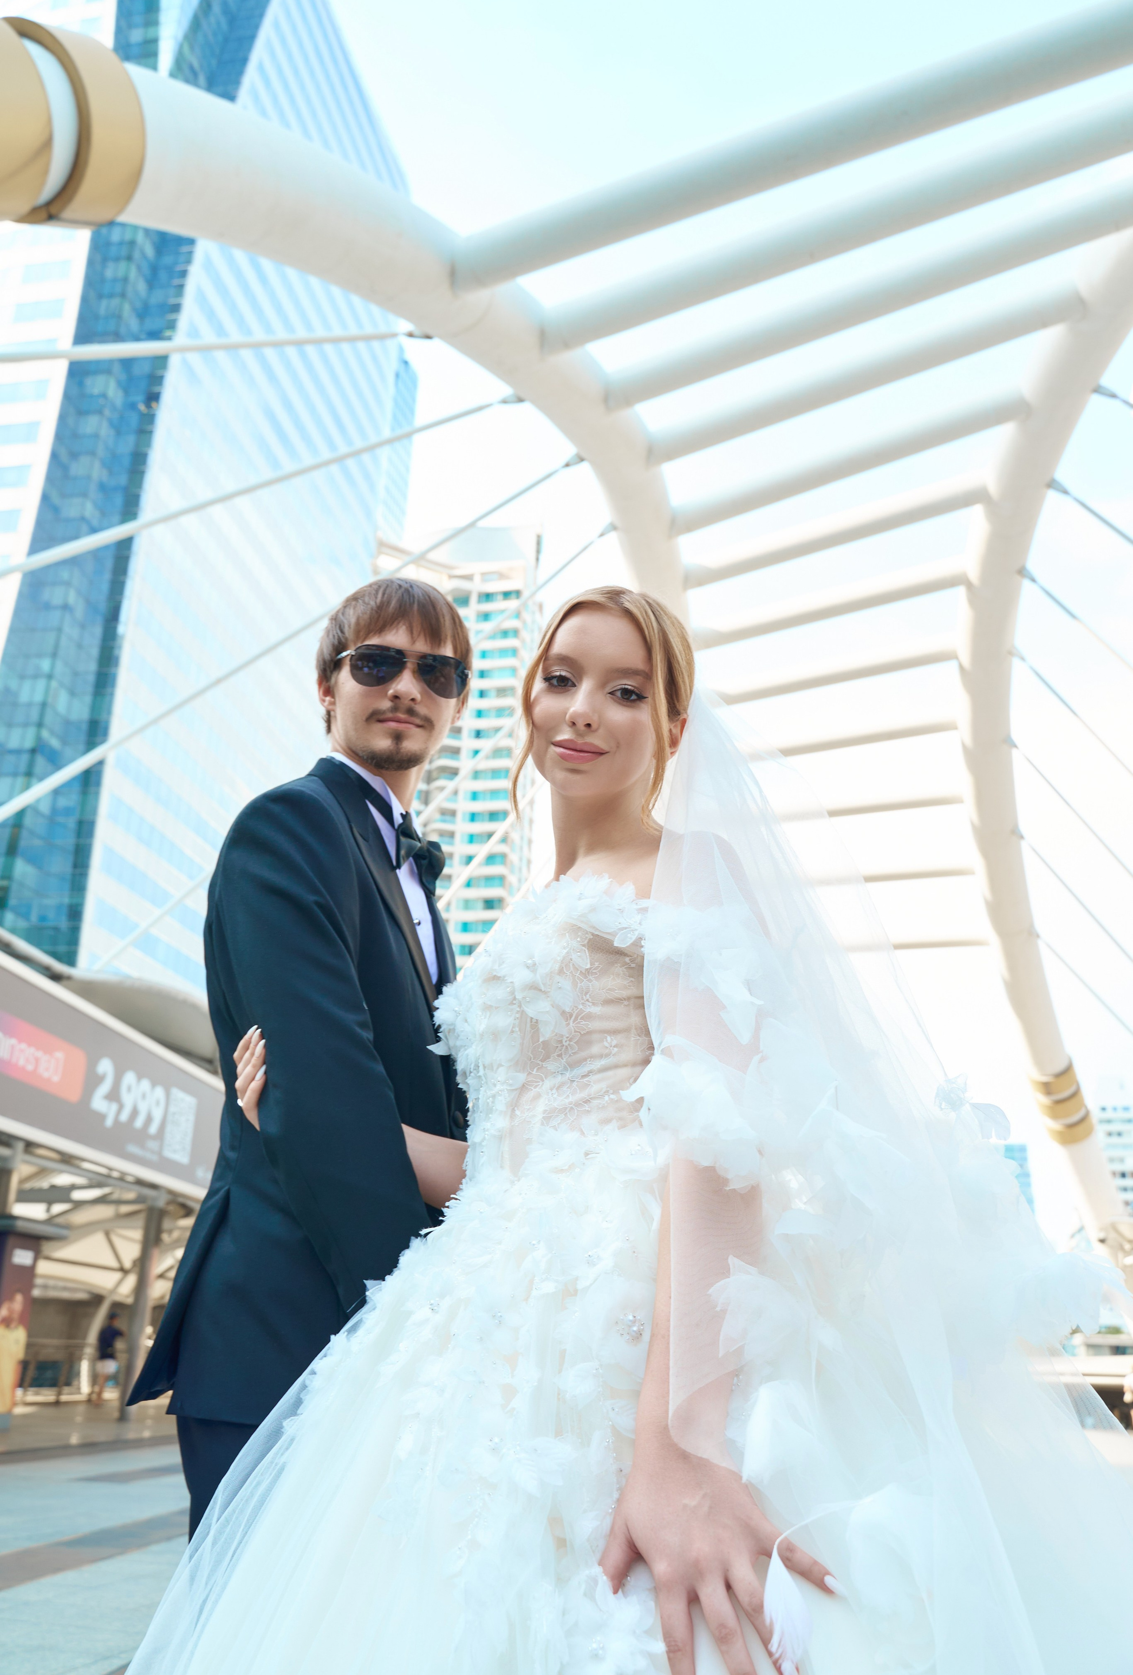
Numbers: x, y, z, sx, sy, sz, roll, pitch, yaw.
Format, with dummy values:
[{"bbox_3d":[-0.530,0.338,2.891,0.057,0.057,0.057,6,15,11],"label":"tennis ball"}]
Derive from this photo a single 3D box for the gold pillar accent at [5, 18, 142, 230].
[{"bbox_3d":[-2.430,-3.060,5.660,0.800,0.800,0.880,27,31,16],"label":"gold pillar accent"}]

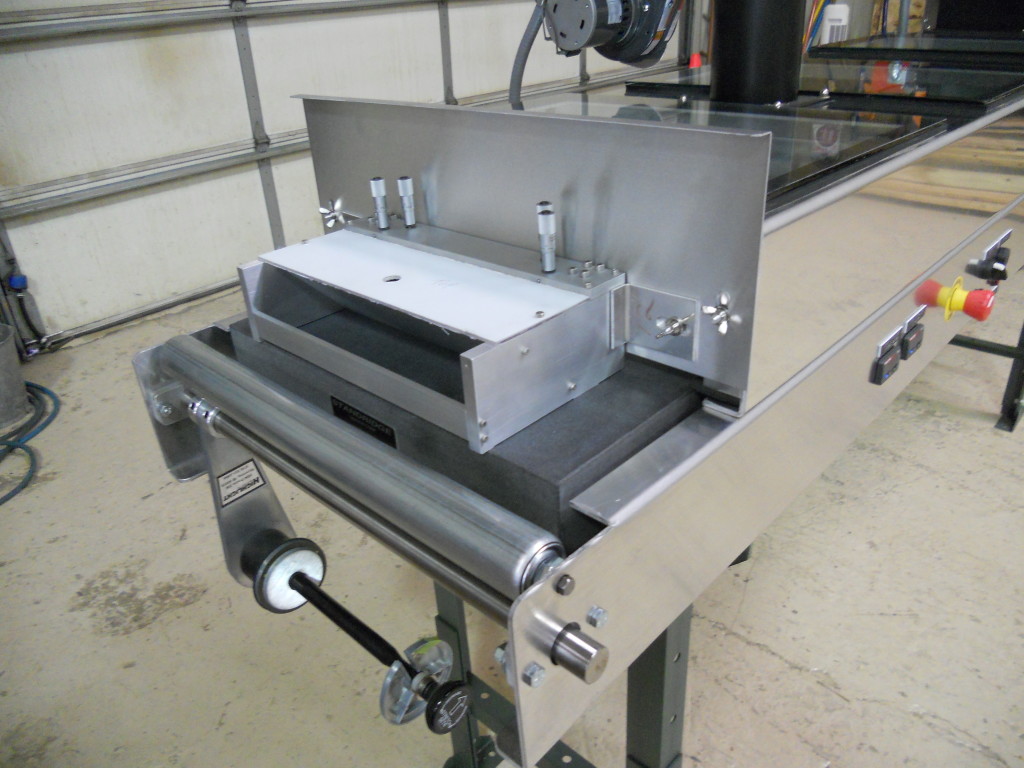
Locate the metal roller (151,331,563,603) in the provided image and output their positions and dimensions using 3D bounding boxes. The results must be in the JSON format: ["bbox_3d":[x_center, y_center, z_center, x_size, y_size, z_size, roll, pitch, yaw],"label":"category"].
[{"bbox_3d":[-0.168,0.050,0.698,0.528,0.051,0.051,22,37,39],"label":"metal roller"}]

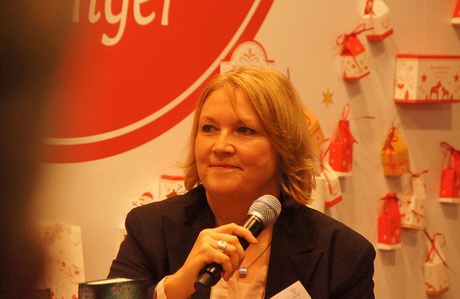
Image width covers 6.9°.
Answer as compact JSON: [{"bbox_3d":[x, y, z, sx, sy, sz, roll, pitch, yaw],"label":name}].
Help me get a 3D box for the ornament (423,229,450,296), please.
[{"bbox_3d":[0.438,0.241,8.092,0.037,0.127,0.039,3,11,44],"label":"ornament"}]

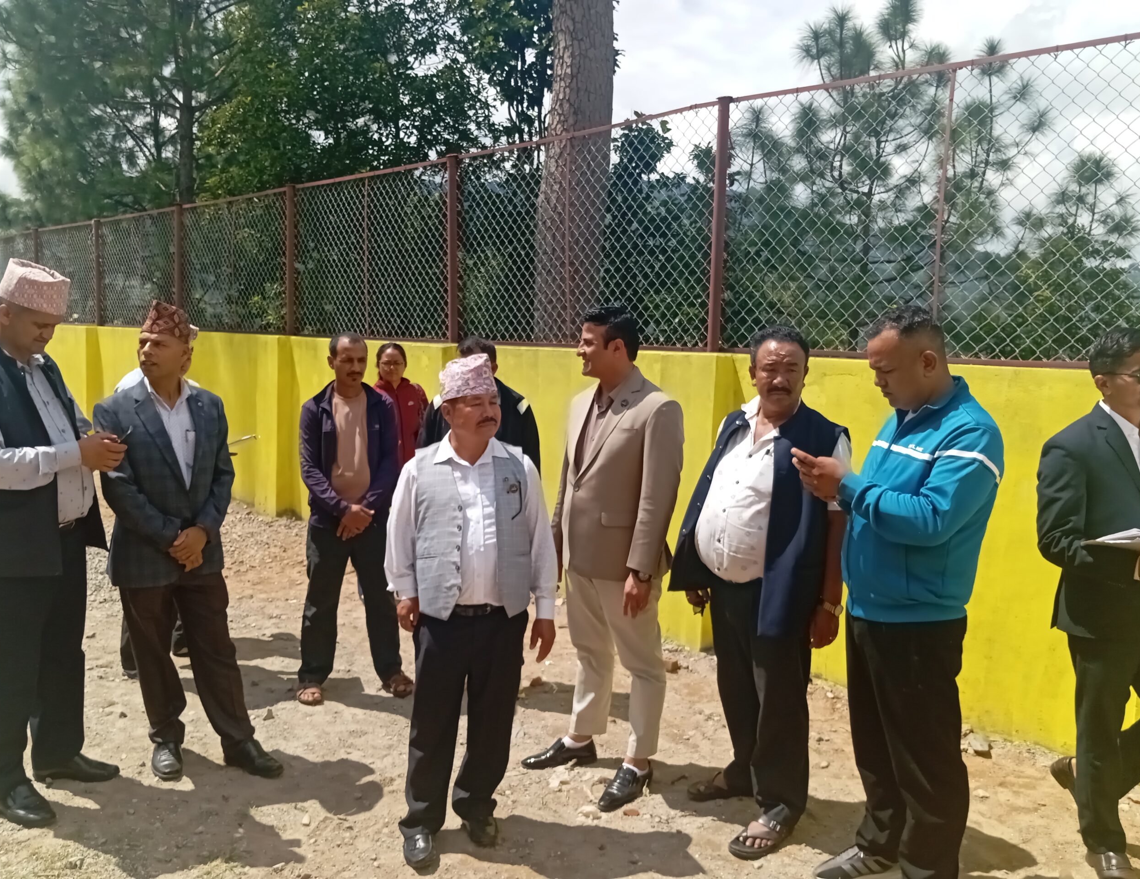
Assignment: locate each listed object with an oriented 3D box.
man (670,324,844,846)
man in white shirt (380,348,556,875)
[{"bbox_3d":[0.627,0.460,3.122,0.500,1.663,0.380,8,10,44],"label":"man"},{"bbox_3d":[-0.338,0.518,3.028,0.520,1.582,0.330,-1,7,-18],"label":"man in white shirt"}]

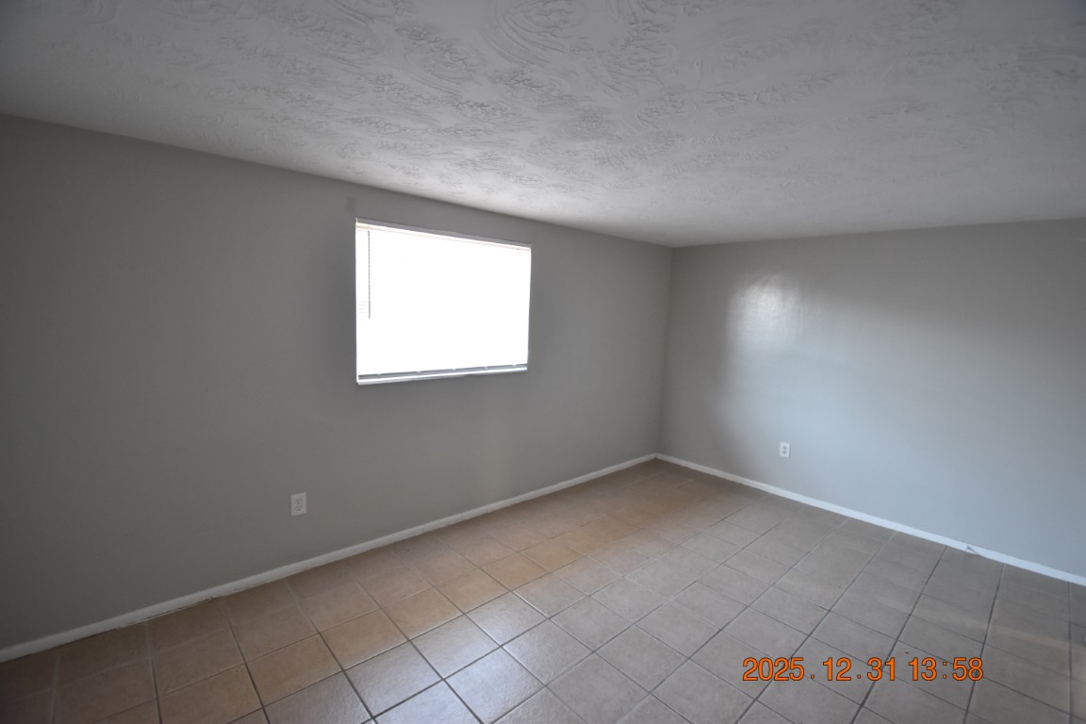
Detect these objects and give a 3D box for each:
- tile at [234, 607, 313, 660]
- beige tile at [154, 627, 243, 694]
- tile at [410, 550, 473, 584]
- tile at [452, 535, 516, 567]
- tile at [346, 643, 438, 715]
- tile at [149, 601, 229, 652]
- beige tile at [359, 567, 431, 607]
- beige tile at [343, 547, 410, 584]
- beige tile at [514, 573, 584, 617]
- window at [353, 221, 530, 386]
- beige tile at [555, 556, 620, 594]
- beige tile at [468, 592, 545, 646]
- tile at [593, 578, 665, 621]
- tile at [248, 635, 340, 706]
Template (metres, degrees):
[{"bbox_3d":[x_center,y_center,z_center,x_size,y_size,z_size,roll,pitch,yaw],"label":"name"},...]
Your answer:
[{"bbox_3d":[-1.313,1.318,2.217,0.306,0.010,0.306,-2,7,-42],"label":"tile"},{"bbox_3d":[-1.542,1.327,2.023,0.306,0.010,0.306,-2,7,-42],"label":"beige tile"},{"bbox_3d":[-0.612,1.271,2.810,0.303,0.010,0.303,-2,7,-42],"label":"tile"},{"bbox_3d":[-0.387,1.262,3.021,0.303,0.010,0.303,-2,7,-42],"label":"tile"},{"bbox_3d":[-0.644,1.345,1.939,0.303,0.010,0.303,-2,7,-42],"label":"tile"},{"bbox_3d":[-1.720,1.278,2.203,0.303,0.010,0.303,-2,7,-42],"label":"tile"},{"bbox_3d":[-0.837,1.281,2.589,0.303,0.010,0.303,-2,7,-42],"label":"beige tile"},{"bbox_3d":[-1.047,1.274,2.852,0.306,0.010,0.306,-2,7,-42],"label":"beige tile"},{"bbox_3d":[0.044,1.321,2.560,0.302,0.010,0.302,-3,8,-42],"label":"beige tile"},{"bbox_3d":[-0.649,-0.401,3.234,1.360,1.000,0.100,-3,8,-41],"label":"window"},{"bbox_3d":[0.274,1.308,2.768,0.302,0.010,0.302,-3,8,-42],"label":"beige tile"},{"bbox_3d":[-0.186,1.334,2.352,0.302,0.010,0.302,-3,8,-42],"label":"beige tile"},{"bbox_3d":[0.486,1.348,2.580,0.306,0.010,0.306,-2,7,-42],"label":"tile"},{"bbox_3d":[-1.096,1.345,1.990,0.306,0.010,0.306,-2,7,-42],"label":"tile"}]

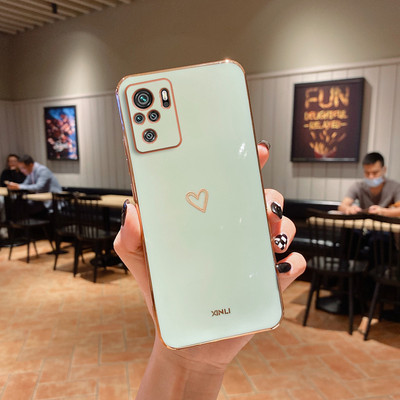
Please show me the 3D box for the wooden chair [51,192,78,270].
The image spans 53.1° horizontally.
[{"bbox_3d":[-1.392,0.363,4.628,0.450,0.885,0.500,4,8,30],"label":"wooden chair"}]

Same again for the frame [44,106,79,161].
[{"bbox_3d":[-2.218,-1.066,6.424,0.710,0.840,0.045,4,8,30],"label":"frame"}]

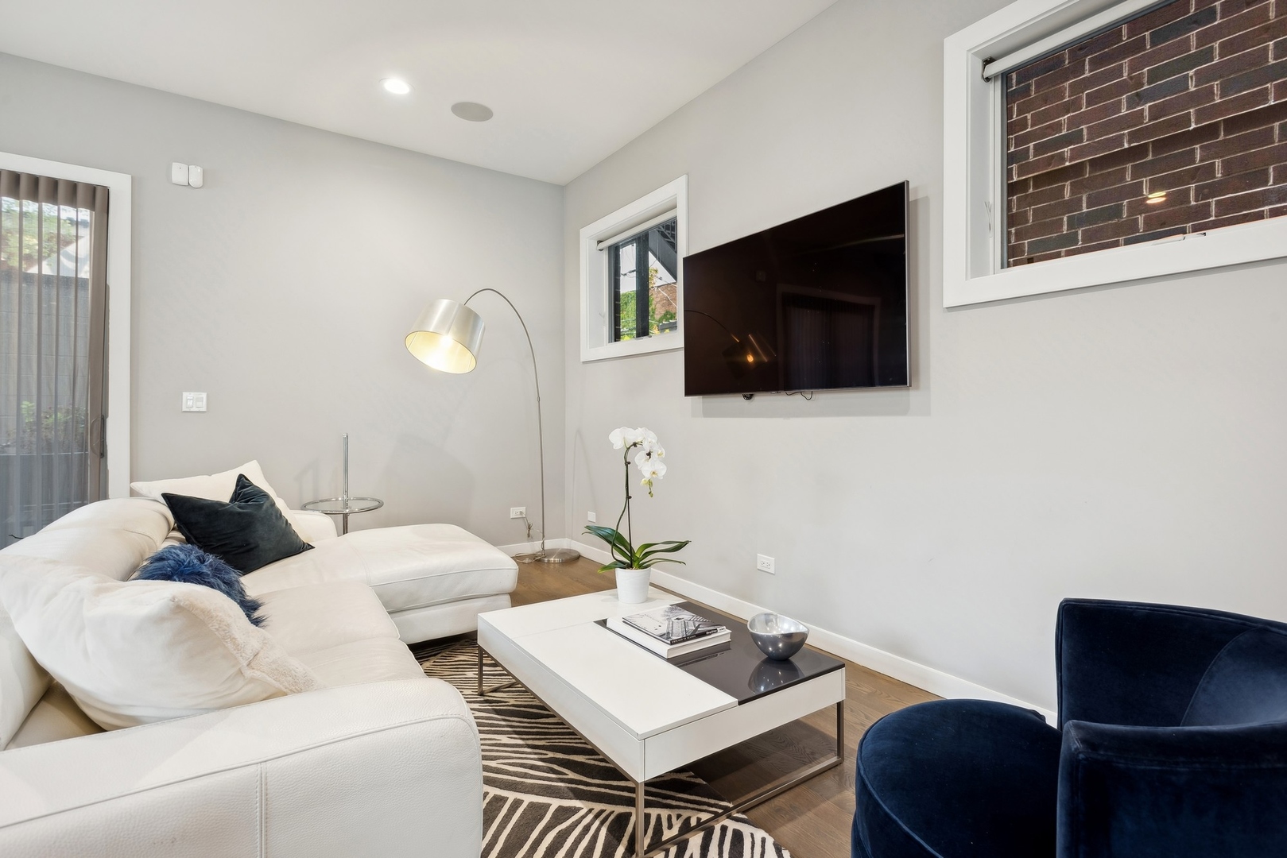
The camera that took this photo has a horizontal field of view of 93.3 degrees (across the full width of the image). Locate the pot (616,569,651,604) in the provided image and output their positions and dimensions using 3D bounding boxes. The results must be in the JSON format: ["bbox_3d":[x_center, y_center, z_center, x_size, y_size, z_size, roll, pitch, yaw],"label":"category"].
[{"bbox_3d":[-0.044,0.683,2.649,0.159,0.149,0.159,0,1,0],"label":"pot"}]

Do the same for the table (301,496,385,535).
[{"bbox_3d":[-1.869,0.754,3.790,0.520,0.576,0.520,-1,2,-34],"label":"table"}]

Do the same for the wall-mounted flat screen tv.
[{"bbox_3d":[0.653,-0.578,2.960,0.050,0.800,1.395,-1,2,-34],"label":"wall-mounted flat screen tv"}]

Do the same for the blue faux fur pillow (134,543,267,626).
[{"bbox_3d":[-1.507,0.514,2.093,0.380,0.170,0.430,47,-24,-26],"label":"blue faux fur pillow"}]

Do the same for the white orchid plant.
[{"bbox_3d":[-0.029,0.309,2.649,0.453,0.632,0.290,0,1,-9],"label":"white orchid plant"}]

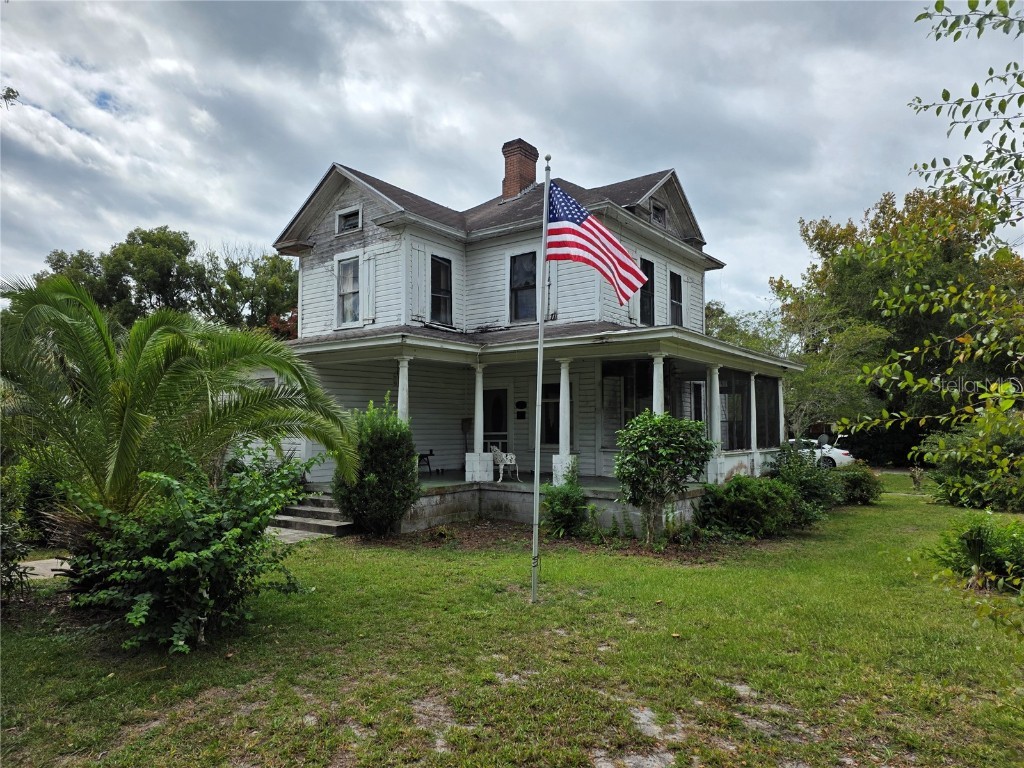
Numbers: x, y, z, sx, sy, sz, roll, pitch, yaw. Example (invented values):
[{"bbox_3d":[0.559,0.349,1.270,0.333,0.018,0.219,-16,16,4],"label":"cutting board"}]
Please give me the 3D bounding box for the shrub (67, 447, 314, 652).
[{"bbox_3d":[-2.935,1.368,6.139,2.102,1.602,1.750,2,-4,-25],"label":"shrub"}]

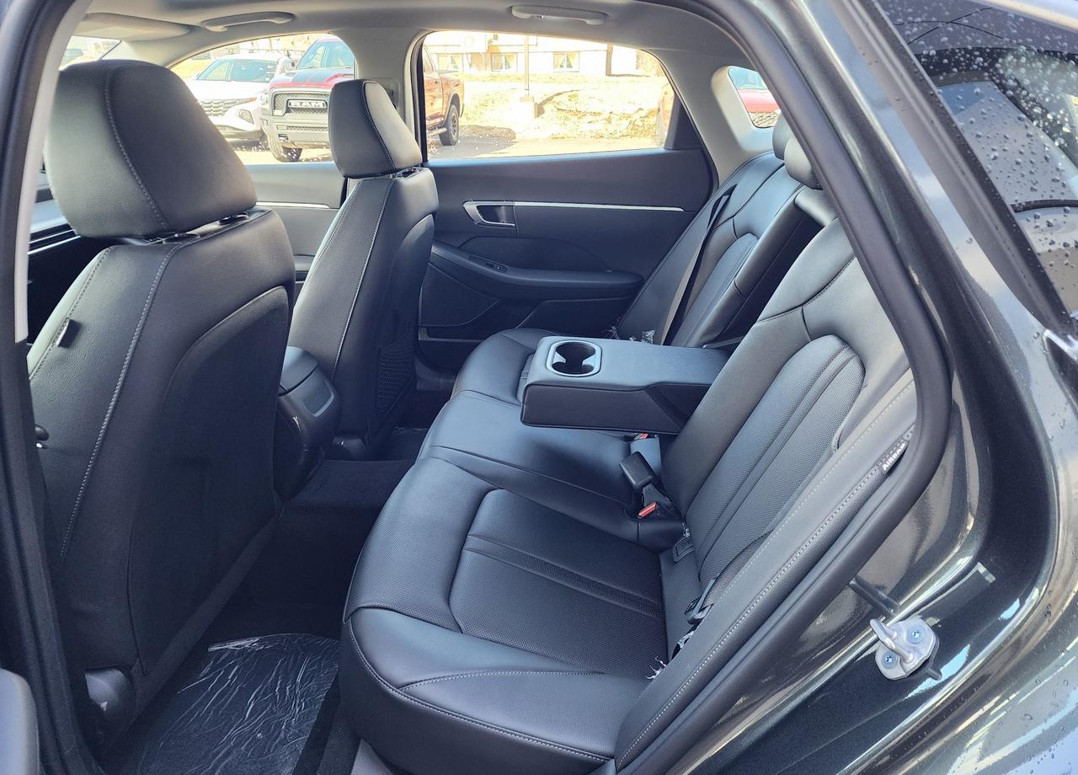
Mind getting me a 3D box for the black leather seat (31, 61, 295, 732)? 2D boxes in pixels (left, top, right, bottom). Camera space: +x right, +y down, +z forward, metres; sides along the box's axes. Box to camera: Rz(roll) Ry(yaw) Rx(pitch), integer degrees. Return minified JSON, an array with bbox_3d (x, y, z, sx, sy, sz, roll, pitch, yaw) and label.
[{"bbox_3d":[-0.811,-0.013,1.110,0.790,0.915,0.540,3,23,6],"label":"black leather seat"}]

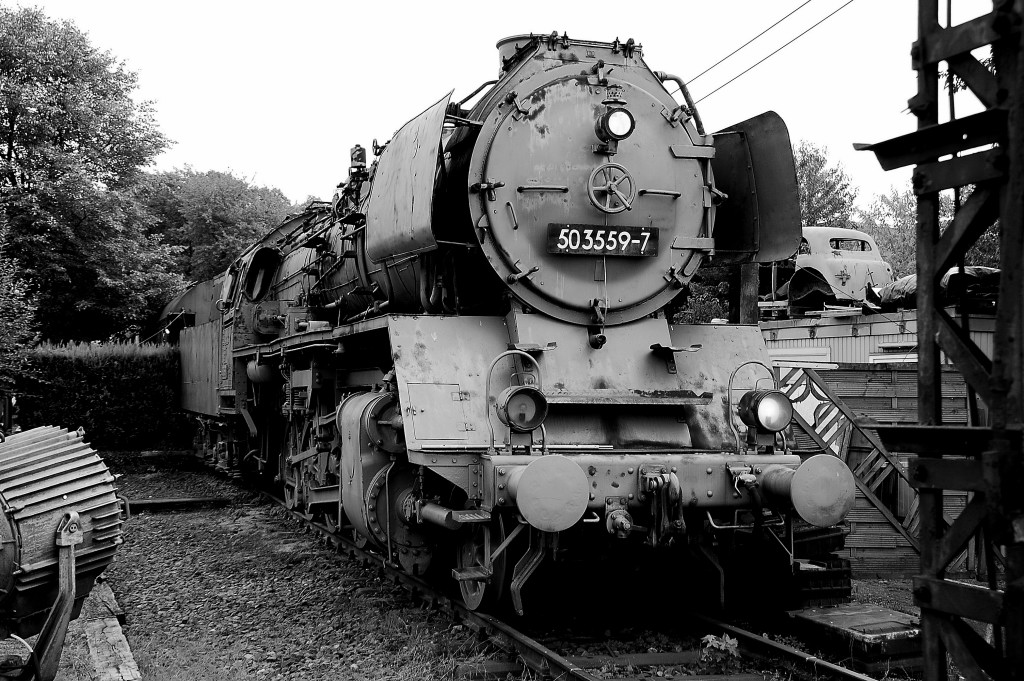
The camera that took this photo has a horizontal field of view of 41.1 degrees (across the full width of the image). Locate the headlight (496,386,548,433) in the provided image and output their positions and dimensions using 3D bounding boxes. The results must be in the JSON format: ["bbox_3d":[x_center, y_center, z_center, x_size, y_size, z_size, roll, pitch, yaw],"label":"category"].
[{"bbox_3d":[0.059,0.433,8.660,0.280,0.285,0.270,1,-2,-16],"label":"headlight"}]

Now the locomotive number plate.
[{"bbox_3d":[0.656,-0.715,9.758,0.840,0.210,0.030,1,-2,-16],"label":"locomotive number plate"}]

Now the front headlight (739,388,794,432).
[{"bbox_3d":[1.701,0.467,9.137,0.275,0.280,0.270,1,-2,-16],"label":"front headlight"}]

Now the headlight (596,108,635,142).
[{"bbox_3d":[0.723,-1.506,9.585,0.230,0.235,0.225,1,-2,-16],"label":"headlight"}]

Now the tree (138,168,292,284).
[{"bbox_3d":[-9.382,-1.082,43.839,6.000,8.810,5.800,1,-2,-12],"label":"tree"}]

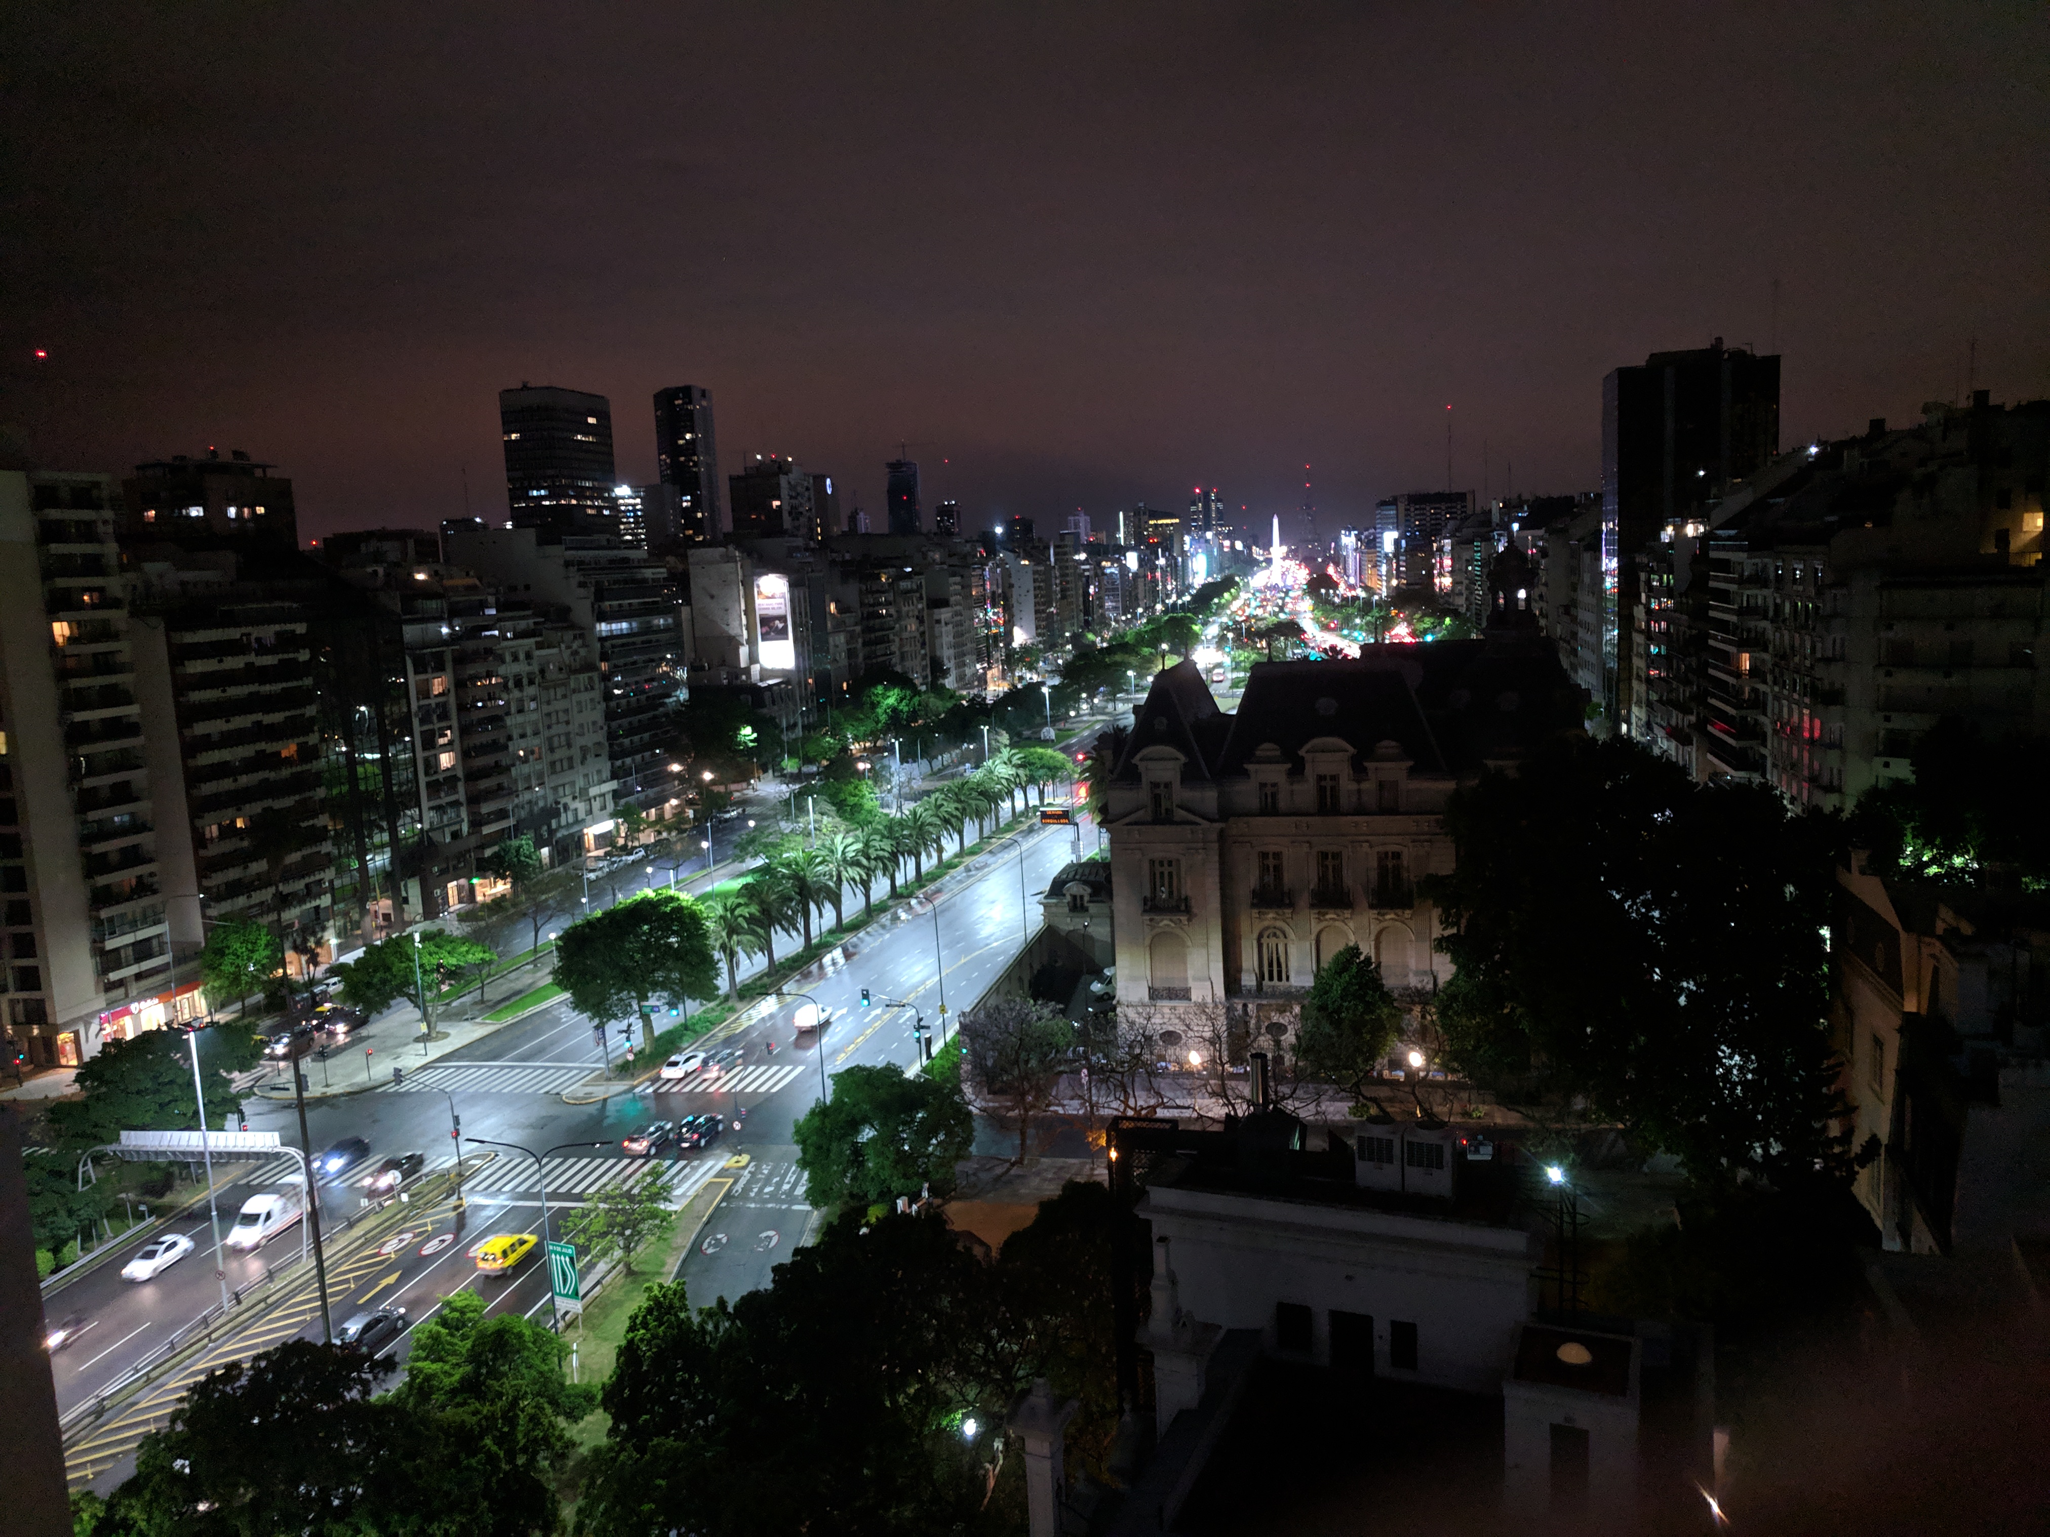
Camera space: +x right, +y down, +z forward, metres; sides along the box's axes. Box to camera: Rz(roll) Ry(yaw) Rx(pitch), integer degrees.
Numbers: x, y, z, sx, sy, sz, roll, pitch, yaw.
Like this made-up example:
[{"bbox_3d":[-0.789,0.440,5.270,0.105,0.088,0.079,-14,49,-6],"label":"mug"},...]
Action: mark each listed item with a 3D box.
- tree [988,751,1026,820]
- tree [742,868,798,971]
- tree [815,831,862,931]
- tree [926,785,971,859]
[{"bbox_3d":[-1.903,2.602,226.750,5.600,10.510,5.600,-1,8,16],"label":"tree"},{"bbox_3d":[-25.216,15.046,151.555,6.000,10.240,6.000,-1,8,14],"label":"tree"},{"bbox_3d":[-20.416,12.345,167.536,5.700,10.780,5.700,-1,8,14],"label":"tree"},{"bbox_3d":[-8.706,6.733,200.517,5.800,9.850,5.800,-1,8,16],"label":"tree"}]

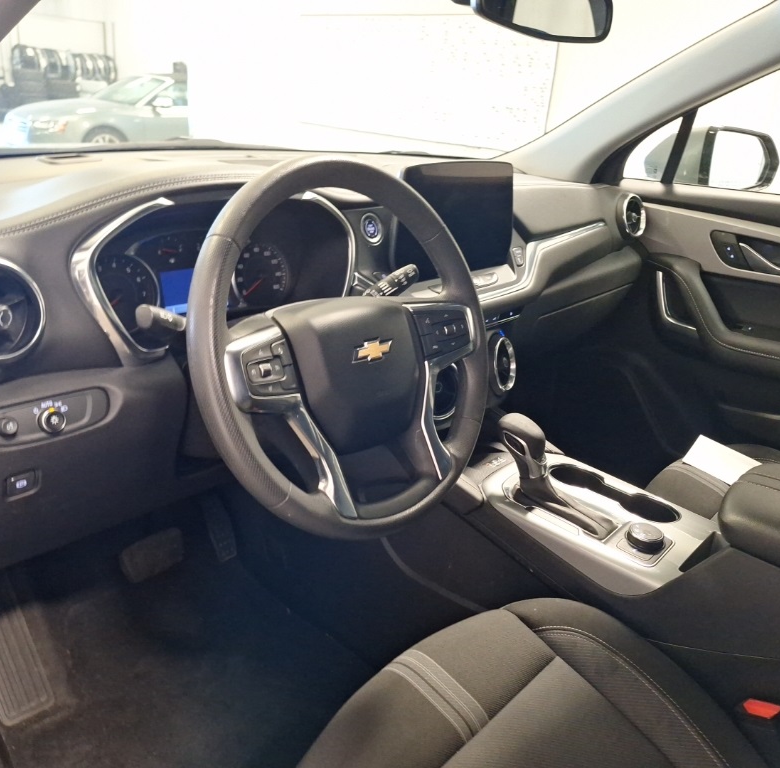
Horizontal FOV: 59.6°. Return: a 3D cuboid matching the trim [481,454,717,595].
[{"bbox_3d":[0.295,0.191,1.000,0.190,0.055,0.310,-16,29,-41],"label":"trim"}]

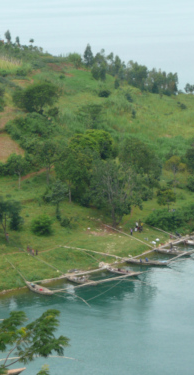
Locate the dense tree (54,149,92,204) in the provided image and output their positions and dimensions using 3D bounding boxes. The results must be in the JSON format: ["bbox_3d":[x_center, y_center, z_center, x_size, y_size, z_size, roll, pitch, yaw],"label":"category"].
[{"bbox_3d":[-5.695,-2.908,336.000,8.460,12.560,8.210,0,9,0],"label":"dense tree"}]

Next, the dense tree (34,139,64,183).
[{"bbox_3d":[-12.067,-6.469,345.000,7.240,10.990,7.240,0,9,0],"label":"dense tree"}]

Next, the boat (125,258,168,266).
[{"bbox_3d":[10.320,15.740,289.000,8.900,0.950,1.500,2,9,19],"label":"boat"}]

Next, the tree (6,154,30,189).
[{"bbox_3d":[-18.860,-3.800,329.000,5.700,7.900,5.500,-1,9,0],"label":"tree"}]

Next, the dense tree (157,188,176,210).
[{"bbox_3d":[17.292,2.986,345.000,4.340,5.250,4.340,0,9,0],"label":"dense tree"}]

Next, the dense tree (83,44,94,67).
[{"bbox_3d":[-2.760,-42.680,450.000,3.400,7.200,3.400,-1,9,0],"label":"dense tree"}]

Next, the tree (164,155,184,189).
[{"bbox_3d":[19.970,-4.050,362.000,5.300,9.000,5.100,-1,9,0],"label":"tree"}]

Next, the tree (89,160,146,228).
[{"bbox_3d":[4.599,1.415,327.000,12.350,14.940,11.360,0,9,0],"label":"tree"}]

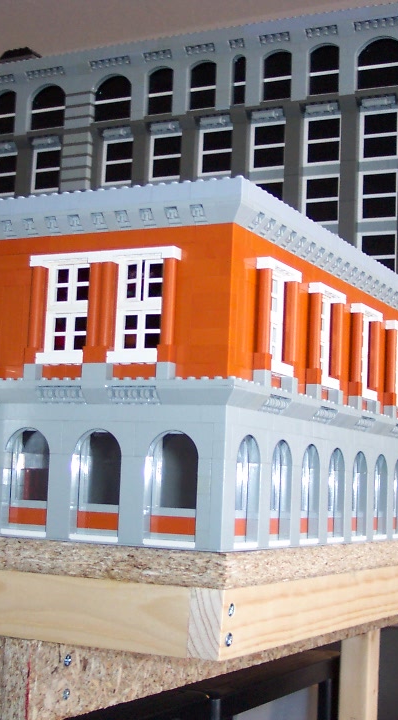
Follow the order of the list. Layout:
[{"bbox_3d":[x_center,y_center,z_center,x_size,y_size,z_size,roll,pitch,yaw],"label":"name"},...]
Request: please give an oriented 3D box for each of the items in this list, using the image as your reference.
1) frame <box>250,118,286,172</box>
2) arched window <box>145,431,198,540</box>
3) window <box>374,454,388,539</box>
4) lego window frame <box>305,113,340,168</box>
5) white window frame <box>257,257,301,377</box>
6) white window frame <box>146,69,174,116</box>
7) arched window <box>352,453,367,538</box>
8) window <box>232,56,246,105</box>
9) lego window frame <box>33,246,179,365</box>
[{"bbox_3d":[0.069,-0.207,1.109,0.040,0.048,0.009,-1,-7,27],"label":"frame"},{"bbox_3d":[-0.013,0.070,0.629,0.032,0.062,0.008,-1,-7,27],"label":"arched window"},{"bbox_3d":[0.131,0.102,0.851,0.010,0.062,0.032,-1,-7,27],"label":"window"},{"bbox_3d":[0.118,-0.208,1.083,0.040,0.048,0.009,-1,-7,27],"label":"lego window frame"},{"bbox_3d":[0.044,-0.023,0.663,0.012,0.064,0.048,-1,-7,27],"label":"white window frame"},{"bbox_3d":[-0.038,-0.270,1.157,0.032,0.051,0.010,-1,-7,27],"label":"white window frame"},{"bbox_3d":[0.111,0.096,0.810,0.008,0.062,0.032,-1,-7,27],"label":"arched window"},{"bbox_3d":[0.040,-0.271,1.110,0.016,0.052,0.009,-1,-7,27],"label":"window"},{"bbox_3d":[-0.054,-0.029,0.657,0.096,0.064,0.014,-1,-7,27],"label":"lego window frame"}]

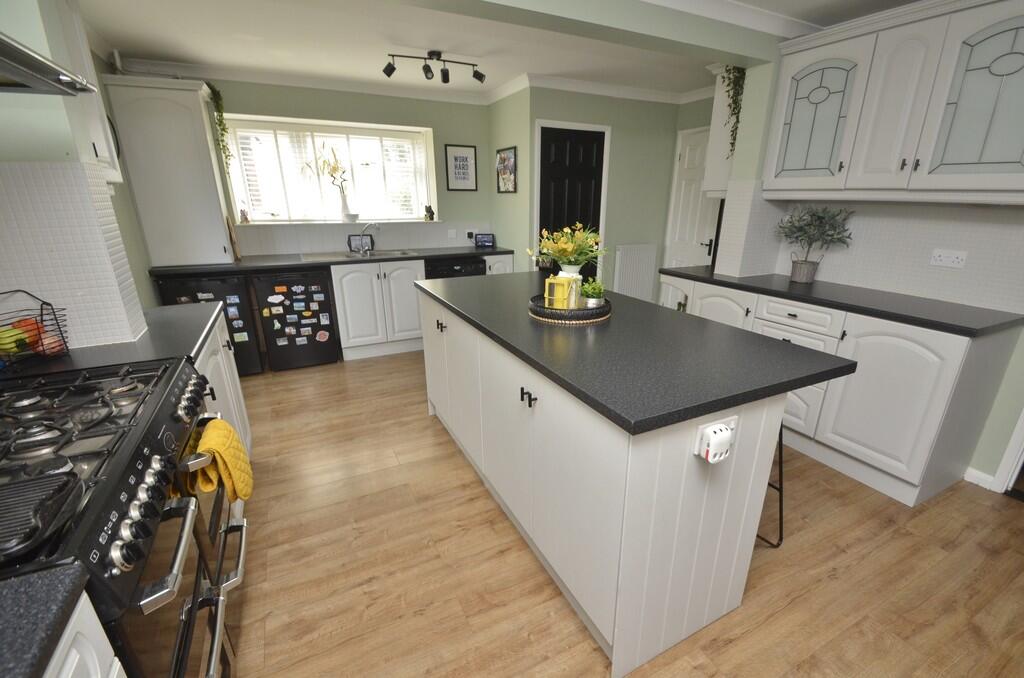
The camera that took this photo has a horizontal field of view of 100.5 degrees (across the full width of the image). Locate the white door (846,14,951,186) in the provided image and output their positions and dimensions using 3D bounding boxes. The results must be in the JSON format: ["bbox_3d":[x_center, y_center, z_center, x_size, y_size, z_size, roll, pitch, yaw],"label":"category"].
[{"bbox_3d":[1.844,-1.102,2.059,0.022,0.717,0.272,-9,20,-25],"label":"white door"}]

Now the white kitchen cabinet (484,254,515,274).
[{"bbox_3d":[-0.252,-0.539,4.769,0.310,0.830,0.584,-9,20,-25],"label":"white kitchen cabinet"}]

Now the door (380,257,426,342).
[{"bbox_3d":[-0.970,-0.345,3.901,0.390,0.727,0.022,-9,20,-25],"label":"door"}]

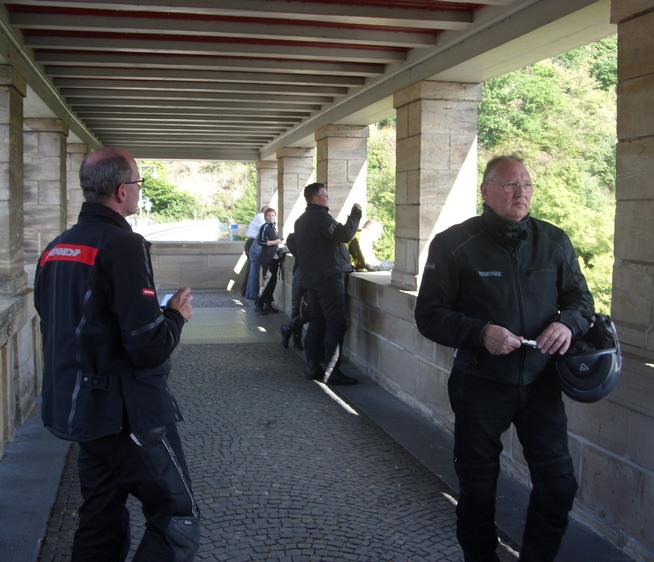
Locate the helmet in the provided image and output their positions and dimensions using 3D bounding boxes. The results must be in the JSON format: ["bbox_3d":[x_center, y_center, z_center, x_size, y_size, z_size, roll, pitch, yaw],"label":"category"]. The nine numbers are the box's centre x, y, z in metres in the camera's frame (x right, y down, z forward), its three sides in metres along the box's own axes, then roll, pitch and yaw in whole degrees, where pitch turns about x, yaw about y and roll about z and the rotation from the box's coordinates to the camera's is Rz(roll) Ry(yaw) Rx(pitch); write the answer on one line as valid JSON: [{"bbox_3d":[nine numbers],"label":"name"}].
[{"bbox_3d":[0.991,0.296,3.120,0.260,0.330,0.260,-8,25,1],"label":"helmet"}]

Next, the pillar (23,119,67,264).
[{"bbox_3d":[-3.525,-1.087,10.169,0.555,1.776,0.754,-1,5,-12],"label":"pillar"}]

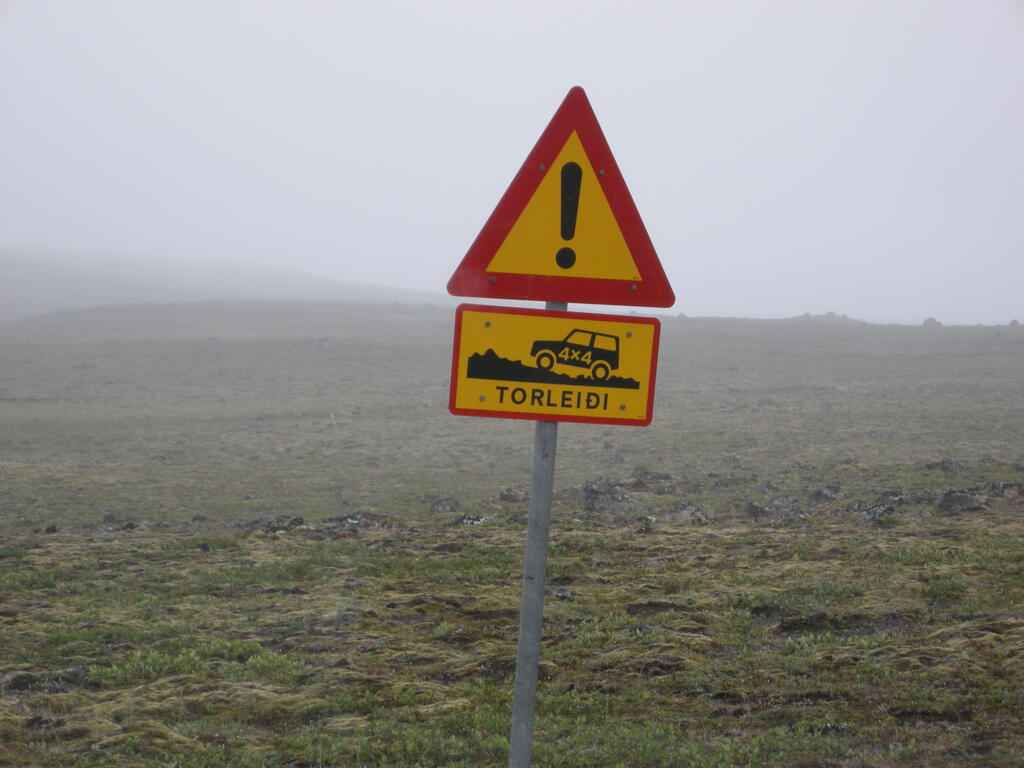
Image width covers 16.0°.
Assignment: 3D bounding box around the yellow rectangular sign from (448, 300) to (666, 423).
[{"bbox_3d":[0.121,-0.050,10.117,0.609,0.305,0.020,4,3,-21],"label":"yellow rectangular sign"}]

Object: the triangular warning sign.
[{"bbox_3d":[0.162,-0.527,10.095,0.684,0.598,0.020,3,3,-21],"label":"triangular warning sign"}]

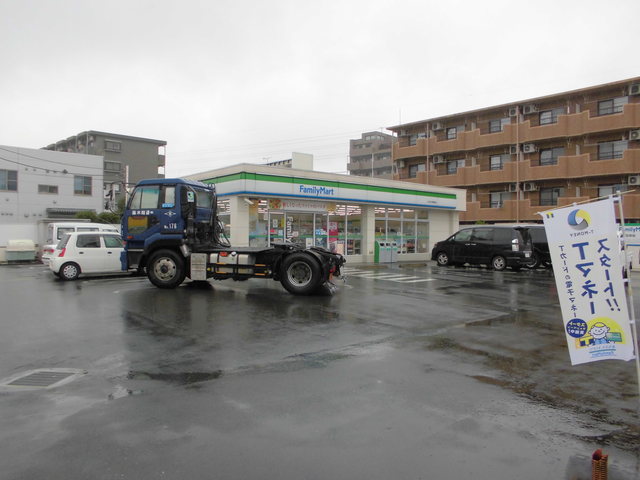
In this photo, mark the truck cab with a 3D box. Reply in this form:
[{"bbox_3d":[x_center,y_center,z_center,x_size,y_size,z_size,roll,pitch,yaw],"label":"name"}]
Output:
[{"bbox_3d":[-2.190,-0.140,13.150,5.800,2.880,2.400,0,0,15],"label":"truck cab"}]

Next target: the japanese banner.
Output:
[{"bbox_3d":[2.270,0.360,4.060,0.530,1.480,0.080,-9,9,15],"label":"japanese banner"}]

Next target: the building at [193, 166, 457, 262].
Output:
[{"bbox_3d":[-1.040,-0.840,26.900,15.000,4.100,11.500,0,0,-42],"label":"building"}]

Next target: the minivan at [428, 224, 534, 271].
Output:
[{"bbox_3d":[7.360,0.350,22.200,1.700,1.850,4.580,0,0,-41],"label":"minivan"}]

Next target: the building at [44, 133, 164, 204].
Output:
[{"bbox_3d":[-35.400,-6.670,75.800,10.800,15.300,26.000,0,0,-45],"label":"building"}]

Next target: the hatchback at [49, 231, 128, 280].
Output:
[{"bbox_3d":[-7.360,0.505,16.600,3.400,1.500,1.475,0,0,-43],"label":"hatchback"}]

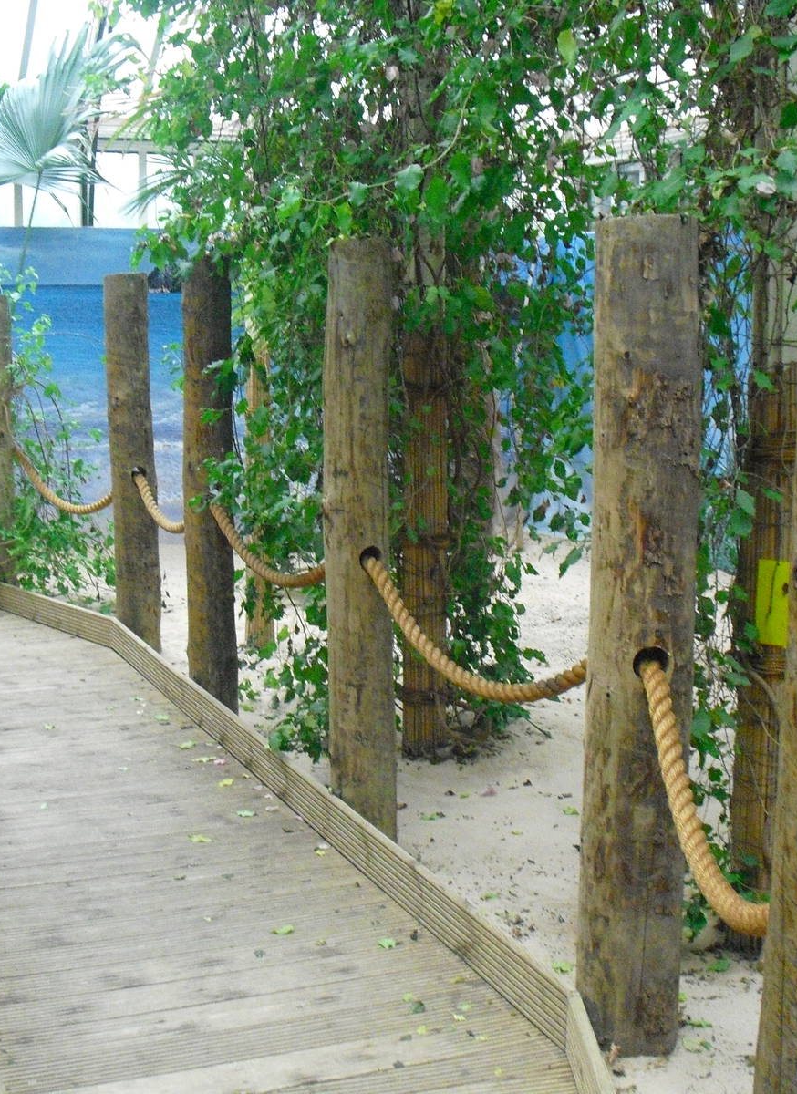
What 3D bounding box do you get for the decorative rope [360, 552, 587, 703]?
[{"bbox_3d":[0.182,0.223,3.690,0.050,0.245,1.166,-5,10,-26],"label":"decorative rope"}]

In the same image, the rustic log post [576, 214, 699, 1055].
[{"bbox_3d":[0.480,0.186,3.062,0.210,1.680,0.210,1,9,9],"label":"rustic log post"}]

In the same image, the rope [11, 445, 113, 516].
[{"bbox_3d":[-1.625,-0.326,7.346,0.050,0.265,1.566,-6,11,-32],"label":"rope"}]

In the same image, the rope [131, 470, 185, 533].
[{"bbox_3d":[-0.931,-0.163,6.105,0.050,0.195,0.957,-4,10,-23],"label":"rope"}]

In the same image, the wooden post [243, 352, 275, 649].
[{"bbox_3d":[-0.652,-0.213,7.086,0.140,1.389,0.140,0,9,0],"label":"wooden post"}]

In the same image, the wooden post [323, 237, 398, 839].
[{"bbox_3d":[-0.101,0.019,4.364,0.205,1.772,0.205,0,9,0],"label":"wooden post"}]

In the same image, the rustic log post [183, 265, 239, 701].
[{"bbox_3d":[-0.718,-0.201,5.777,0.195,1.769,0.195,0,9,0],"label":"rustic log post"}]

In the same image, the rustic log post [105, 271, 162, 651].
[{"bbox_3d":[-1.153,-0.351,6.595,0.190,1.650,0.190,-2,9,-10],"label":"rustic log post"}]

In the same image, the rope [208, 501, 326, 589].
[{"bbox_3d":[-0.409,0.014,5.087,0.060,0.184,1.381,-4,10,-23],"label":"rope"}]

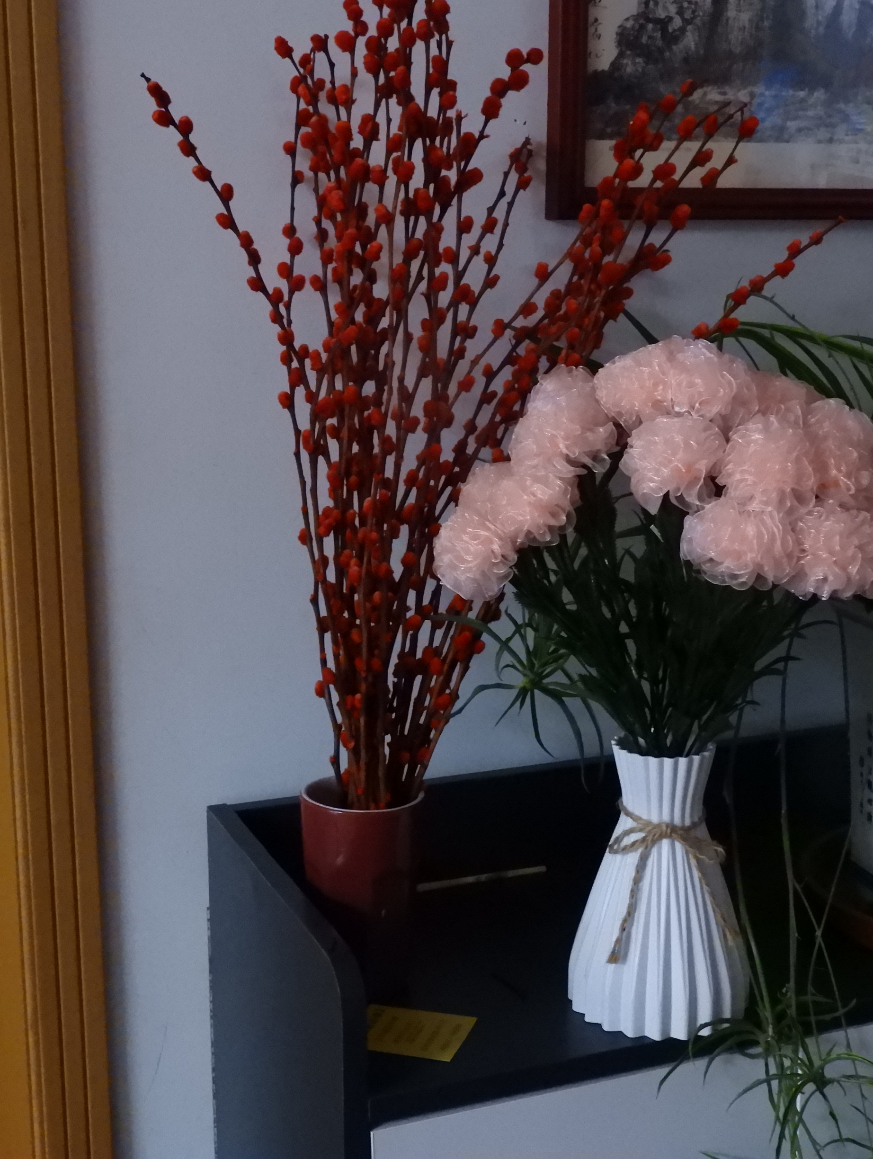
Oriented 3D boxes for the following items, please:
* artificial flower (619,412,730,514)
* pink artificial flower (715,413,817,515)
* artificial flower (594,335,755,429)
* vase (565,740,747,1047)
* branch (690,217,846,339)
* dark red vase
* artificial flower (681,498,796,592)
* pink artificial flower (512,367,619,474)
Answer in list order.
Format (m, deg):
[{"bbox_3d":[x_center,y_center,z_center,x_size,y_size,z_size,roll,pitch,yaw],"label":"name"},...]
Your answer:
[{"bbox_3d":[0.137,-0.068,1.025,0.062,0.057,0.060,1,10,8],"label":"artificial flower"},{"bbox_3d":[0.189,-0.066,1.025,0.061,0.059,0.060,1,11,10],"label":"pink artificial flower"},{"bbox_3d":[0.141,-0.117,1.065,0.094,0.056,0.065,1,10,7],"label":"artificial flower"},{"bbox_3d":[0.141,0.187,1.123,0.112,0.168,0.112,-1,10,0],"label":"vase"},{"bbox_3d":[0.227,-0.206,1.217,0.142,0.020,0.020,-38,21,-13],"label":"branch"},{"bbox_3d":[-0.048,0.201,1.199,0.083,0.117,0.083,-1,10,0],"label":"dark red vase"},{"bbox_3d":[0.170,-0.020,1.005,0.066,0.055,0.062,1,10,10],"label":"artificial flower"},{"bbox_3d":[0.076,-0.096,1.070,0.063,0.063,0.062,2,11,15],"label":"pink artificial flower"}]

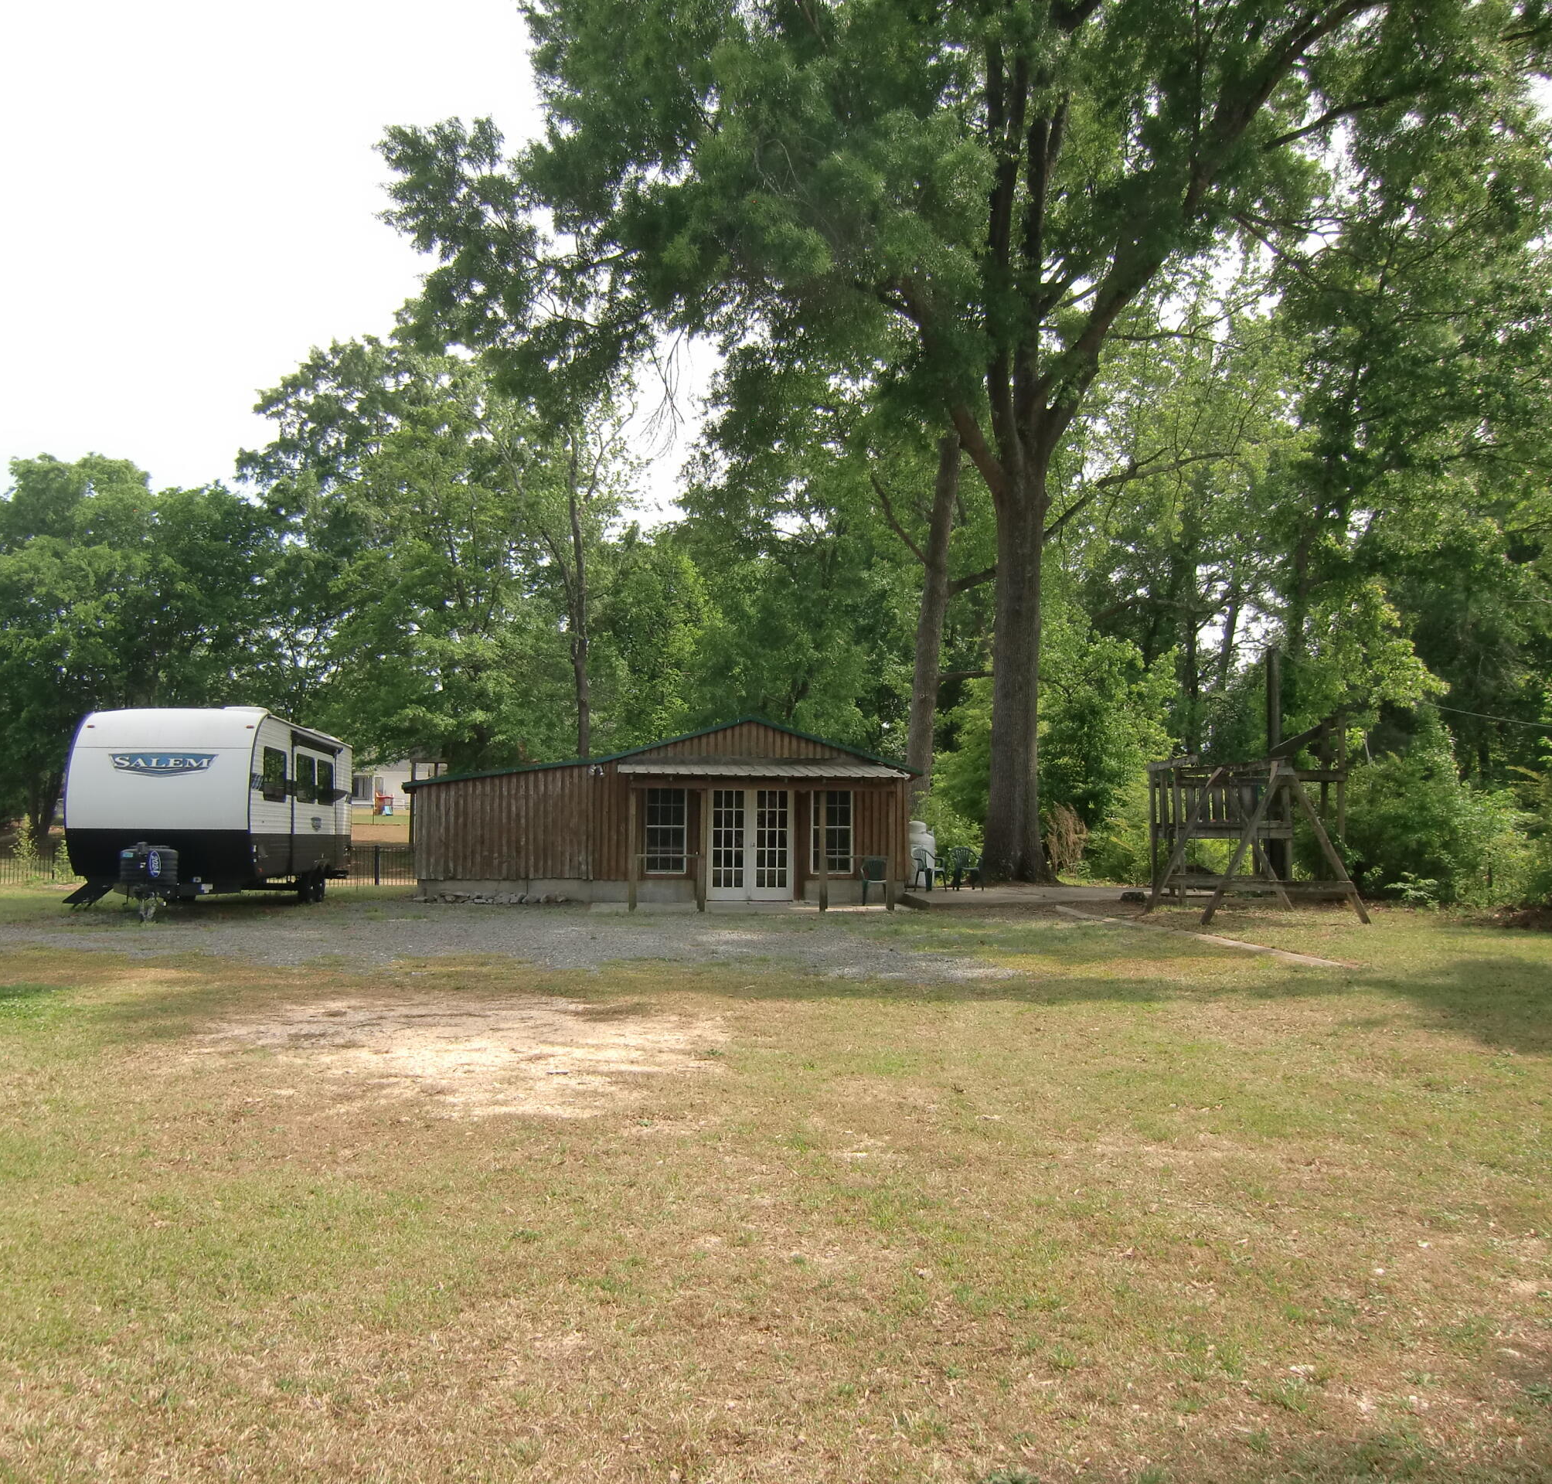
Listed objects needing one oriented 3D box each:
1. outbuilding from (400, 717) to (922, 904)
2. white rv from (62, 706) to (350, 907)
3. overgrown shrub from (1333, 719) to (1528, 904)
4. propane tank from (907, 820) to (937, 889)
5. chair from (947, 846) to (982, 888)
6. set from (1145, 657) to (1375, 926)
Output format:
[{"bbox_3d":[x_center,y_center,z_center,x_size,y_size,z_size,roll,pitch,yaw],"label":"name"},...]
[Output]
[{"bbox_3d":[-2.348,1.400,27.669,9.500,3.500,8.400,1,-4,-6],"label":"outbuilding"},{"bbox_3d":[-8.998,1.147,22.575,2.550,3.150,8.600,1,-4,-7],"label":"white rv"},{"bbox_3d":[12.702,1.321,26.372,3.800,3.600,3.400,0,-4,0],"label":"overgrown shrub"},{"bbox_3d":[2.929,2.325,28.207,0.760,1.350,0.760,0,-4,0],"label":"propane tank"},{"bbox_3d":[3.707,2.495,26.842,0.580,0.860,0.580,1,-4,-14],"label":"chair"},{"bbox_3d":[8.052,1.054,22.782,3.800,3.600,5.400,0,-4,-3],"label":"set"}]

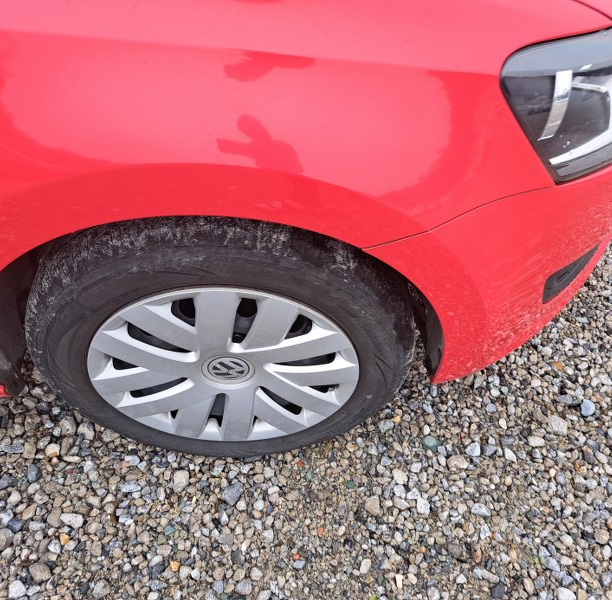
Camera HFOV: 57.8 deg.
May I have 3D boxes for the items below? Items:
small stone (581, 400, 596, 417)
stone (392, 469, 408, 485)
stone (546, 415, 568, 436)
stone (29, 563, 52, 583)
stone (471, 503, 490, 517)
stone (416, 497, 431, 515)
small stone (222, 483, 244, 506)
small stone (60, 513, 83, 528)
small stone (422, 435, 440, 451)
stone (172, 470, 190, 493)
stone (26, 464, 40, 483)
[{"bbox_3d":[0.583,0.223,1.148,0.025,0.020,0.038,22,52,19],"label":"small stone"},{"bbox_3d":[0.176,0.333,1.052,0.021,0.016,0.032,-32,56,-25],"label":"stone"},{"bbox_3d":[0.502,0.250,1.107,0.039,0.028,0.041,13,48,11],"label":"stone"},{"bbox_3d":[-0.450,0.460,0.938,0.042,0.021,0.027,22,52,19],"label":"stone"},{"bbox_3d":[0.319,0.381,1.008,0.032,0.017,0.022,9,49,8],"label":"stone"},{"bbox_3d":[0.211,0.369,0.997,0.023,0.016,0.032,8,48,7],"label":"stone"},{"bbox_3d":[-0.132,0.354,1.010,0.029,0.021,0.042,25,52,21],"label":"small stone"},{"bbox_3d":[-0.422,0.394,0.997,0.042,0.018,0.023,15,50,13],"label":"small stone"},{"bbox_3d":[0.248,0.282,1.096,0.034,0.019,0.025,23,52,19],"label":"small stone"},{"bbox_3d":[-0.231,0.336,1.027,0.030,0.021,0.041,-1,47,-1],"label":"stone"},{"bbox_3d":[-0.510,0.325,1.038,0.018,0.013,0.036,-14,49,-13],"label":"stone"}]

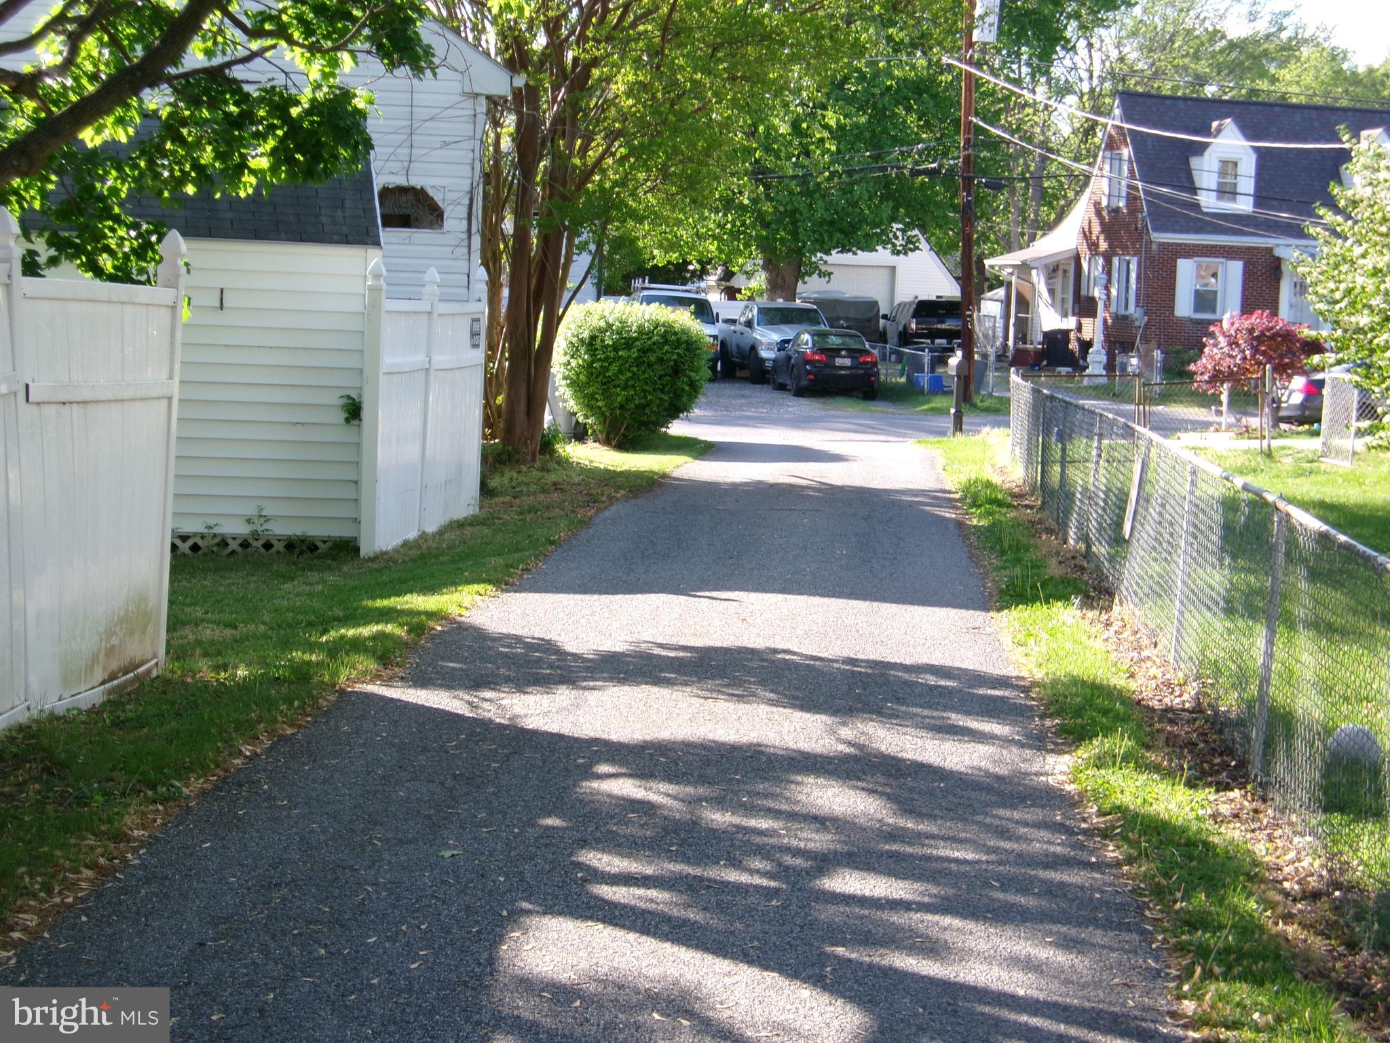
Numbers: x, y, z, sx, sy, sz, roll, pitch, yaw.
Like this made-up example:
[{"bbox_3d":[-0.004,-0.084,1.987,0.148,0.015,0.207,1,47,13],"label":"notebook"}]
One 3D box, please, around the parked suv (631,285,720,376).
[{"bbox_3d":[-0.632,-4.594,68.312,2.030,2.200,5.400,2,5,-4],"label":"parked suv"}]

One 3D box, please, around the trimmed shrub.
[{"bbox_3d":[-0.788,-1.912,36.225,1.980,1.880,1.950,2,5,0],"label":"trimmed shrub"}]

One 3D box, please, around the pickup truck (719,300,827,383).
[{"bbox_3d":[1.913,-4.239,66.623,2.050,1.920,5.800,1,5,-10],"label":"pickup truck"}]

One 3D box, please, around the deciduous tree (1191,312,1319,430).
[{"bbox_3d":[9.733,-2.619,48.417,2.300,2.080,2.200,3,5,11],"label":"deciduous tree"}]

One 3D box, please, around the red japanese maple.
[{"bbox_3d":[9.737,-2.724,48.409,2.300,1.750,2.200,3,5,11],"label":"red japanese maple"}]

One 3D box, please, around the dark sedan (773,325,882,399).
[{"bbox_3d":[2.735,-3.446,61.143,1.820,1.430,4.580,1,5,-7],"label":"dark sedan"}]

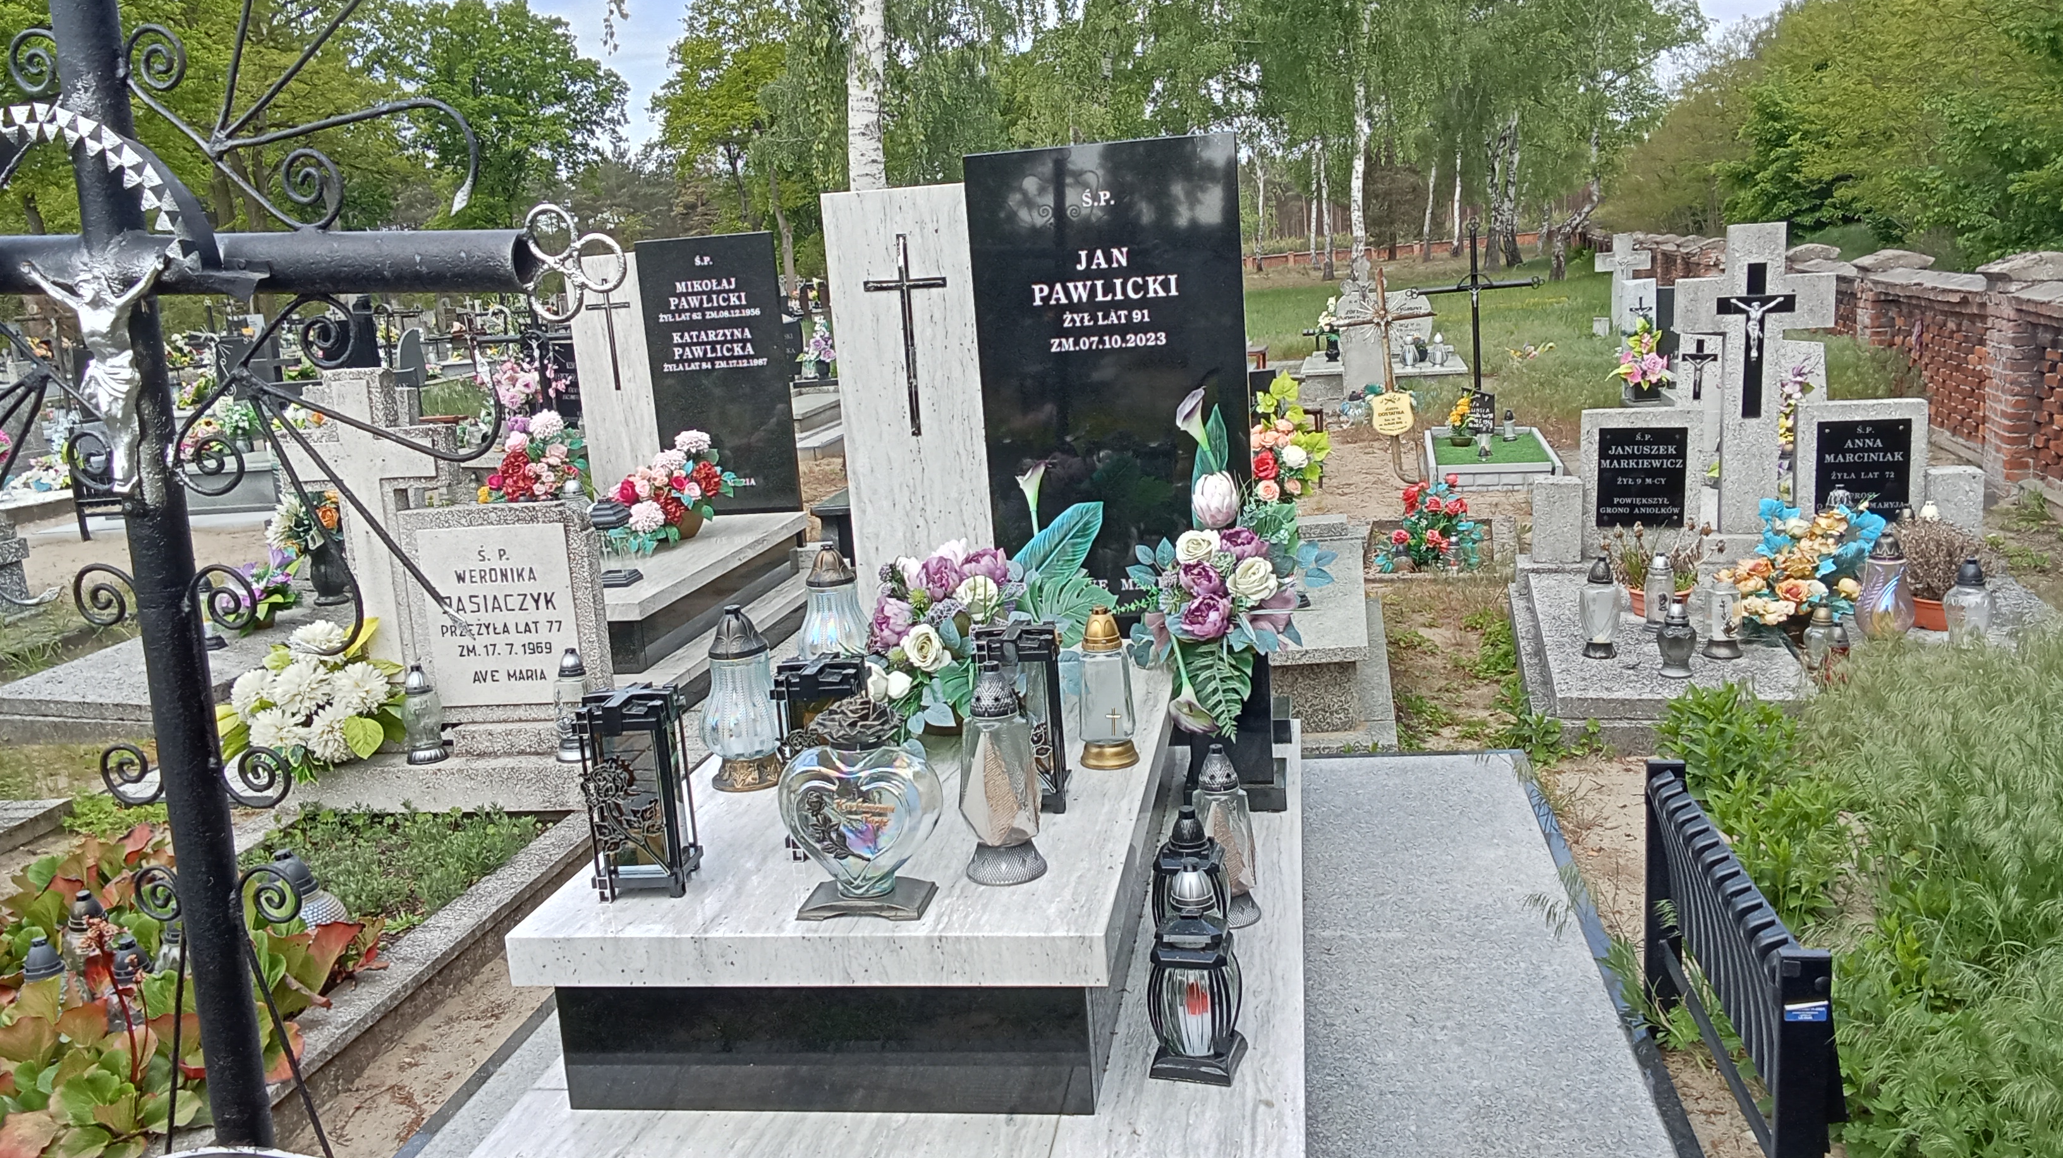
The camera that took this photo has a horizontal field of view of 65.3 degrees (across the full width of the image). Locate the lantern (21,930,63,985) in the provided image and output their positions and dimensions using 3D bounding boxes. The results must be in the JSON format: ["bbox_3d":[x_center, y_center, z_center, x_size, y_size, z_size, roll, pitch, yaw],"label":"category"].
[{"bbox_3d":[-2.019,0.844,3.311,0.100,0.245,0.100,-3,11,10],"label":"lantern"}]

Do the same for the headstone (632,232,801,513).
[{"bbox_3d":[-1.403,-0.915,7.322,0.643,1.248,0.080,-3,11,10],"label":"headstone"}]

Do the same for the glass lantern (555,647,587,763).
[{"bbox_3d":[-1.234,0.331,4.310,0.095,0.305,0.095,-2,11,10],"label":"glass lantern"}]

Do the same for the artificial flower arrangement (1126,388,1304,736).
[{"bbox_3d":[0.413,-0.037,3.541,0.410,0.740,0.320,-2,11,10],"label":"artificial flower arrangement"}]

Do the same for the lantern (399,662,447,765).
[{"bbox_3d":[-1.542,0.338,4.065,0.095,0.254,0.095,-6,11,-10],"label":"lantern"}]

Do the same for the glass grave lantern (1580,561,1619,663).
[{"bbox_3d":[1.605,0.077,4.550,0.100,0.283,0.100,-1,11,17],"label":"glass grave lantern"}]

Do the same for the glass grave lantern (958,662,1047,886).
[{"bbox_3d":[-0.048,0.290,2.489,0.130,0.333,0.130,-2,11,10],"label":"glass grave lantern"}]

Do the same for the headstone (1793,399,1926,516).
[{"bbox_3d":[2.839,-0.348,5.512,0.395,0.520,0.110,-1,11,17],"label":"headstone"}]

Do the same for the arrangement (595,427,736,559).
[{"bbox_3d":[-1.395,-0.340,6.167,0.520,0.420,0.400,-2,11,10],"label":"arrangement"}]

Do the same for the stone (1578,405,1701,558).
[{"bbox_3d":[2.264,-0.364,5.993,0.445,0.570,0.100,-1,11,17],"label":"stone"}]

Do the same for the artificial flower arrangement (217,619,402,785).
[{"bbox_3d":[-2.090,0.350,4.694,0.480,0.440,0.320,-4,11,5],"label":"artificial flower arrangement"}]

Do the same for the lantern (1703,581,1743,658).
[{"bbox_3d":[2.034,0.111,4.728,0.112,0.225,0.112,-3,11,10],"label":"lantern"}]

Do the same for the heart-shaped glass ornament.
[{"bbox_3d":[-0.234,0.333,2.228,0.210,0.240,0.115,-2,11,10],"label":"heart-shaped glass ornament"}]

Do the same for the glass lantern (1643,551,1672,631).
[{"bbox_3d":[1.865,0.034,4.808,0.080,0.232,0.080,-1,11,17],"label":"glass lantern"}]

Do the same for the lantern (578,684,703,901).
[{"bbox_3d":[-0.570,0.309,2.355,0.135,0.288,0.135,-4,11,3],"label":"lantern"}]

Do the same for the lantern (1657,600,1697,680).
[{"bbox_3d":[1.725,0.151,4.301,0.103,0.212,0.103,-1,11,17],"label":"lantern"}]

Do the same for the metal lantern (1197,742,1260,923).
[{"bbox_3d":[0.377,0.484,3.096,0.128,0.340,0.128,-3,11,10],"label":"metal lantern"}]

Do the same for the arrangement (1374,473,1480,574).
[{"bbox_3d":[1.786,-0.268,7.257,0.460,0.390,0.360,-3,11,10],"label":"arrangement"}]

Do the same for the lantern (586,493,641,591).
[{"bbox_3d":[-1.522,-0.143,5.871,0.185,0.310,0.185,-3,11,10],"label":"lantern"}]

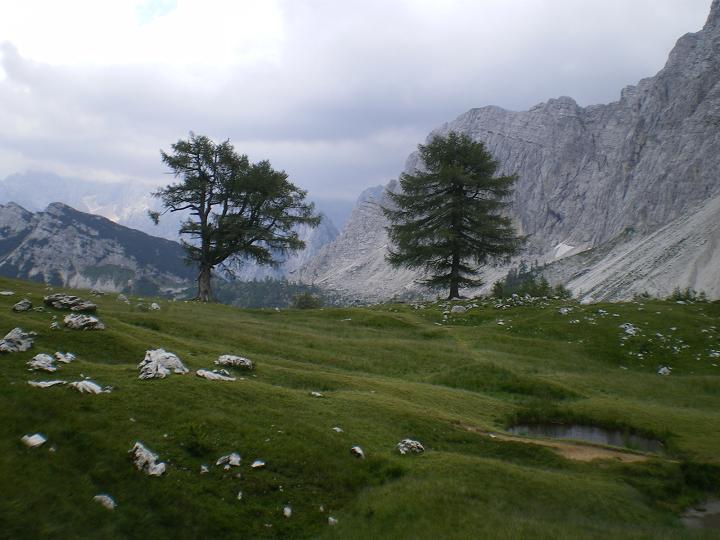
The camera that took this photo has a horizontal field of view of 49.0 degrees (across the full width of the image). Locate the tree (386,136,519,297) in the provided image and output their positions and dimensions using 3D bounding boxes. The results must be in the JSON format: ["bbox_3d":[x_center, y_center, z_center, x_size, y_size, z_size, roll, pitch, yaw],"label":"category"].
[{"bbox_3d":[5.560,-3.300,47.000,8.149,10.000,8.000,0,0,7],"label":"tree"}]

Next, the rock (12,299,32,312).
[{"bbox_3d":[-10.888,1.145,25.500,0.593,0.420,0.500,0,0,-23],"label":"rock"}]

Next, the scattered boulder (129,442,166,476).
[{"bbox_3d":[-2.957,2.637,11.000,0.529,0.379,0.423,0,1,0],"label":"scattered boulder"}]

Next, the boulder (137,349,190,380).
[{"bbox_3d":[-4.724,2.272,19.000,1.202,0.669,0.901,0,1,0],"label":"boulder"}]

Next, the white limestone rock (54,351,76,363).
[{"bbox_3d":[-7.638,2.243,20.500,0.571,0.258,0.428,0,1,0],"label":"white limestone rock"}]

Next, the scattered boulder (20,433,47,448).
[{"bbox_3d":[-4.337,2.265,10.500,0.319,0.170,0.270,0,0,-22],"label":"scattered boulder"}]

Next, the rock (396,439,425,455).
[{"bbox_3d":[0.894,3.126,14.000,0.496,0.227,0.397,0,1,0],"label":"rock"}]

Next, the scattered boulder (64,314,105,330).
[{"bbox_3d":[-7.668,1.461,22.000,1.051,0.420,0.750,0,0,-19],"label":"scattered boulder"}]

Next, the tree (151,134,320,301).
[{"bbox_3d":[-7.876,-3.321,50.000,10.754,10.501,9.141,0,1,0],"label":"tree"}]

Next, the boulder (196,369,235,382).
[{"bbox_3d":[-3.017,2.202,16.500,0.780,0.240,0.450,0,0,-10],"label":"boulder"}]

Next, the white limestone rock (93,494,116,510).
[{"bbox_3d":[-2.974,2.706,9.200,0.279,0.140,0.223,0,1,0],"label":"white limestone rock"}]

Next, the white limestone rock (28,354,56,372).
[{"bbox_3d":[-6.447,1.893,16.000,0.563,0.320,0.420,0,0,-22],"label":"white limestone rock"}]

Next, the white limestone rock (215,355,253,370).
[{"bbox_3d":[-3.201,2.341,20.000,0.962,0.332,0.625,0,1,0],"label":"white limestone rock"}]

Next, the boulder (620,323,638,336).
[{"bbox_3d":[12.957,2.861,38.000,0.865,0.586,0.692,0,1,0],"label":"boulder"}]

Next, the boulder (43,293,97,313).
[{"bbox_3d":[-9.372,1.049,25.500,1.635,0.560,1.100,0,0,-20],"label":"boulder"}]

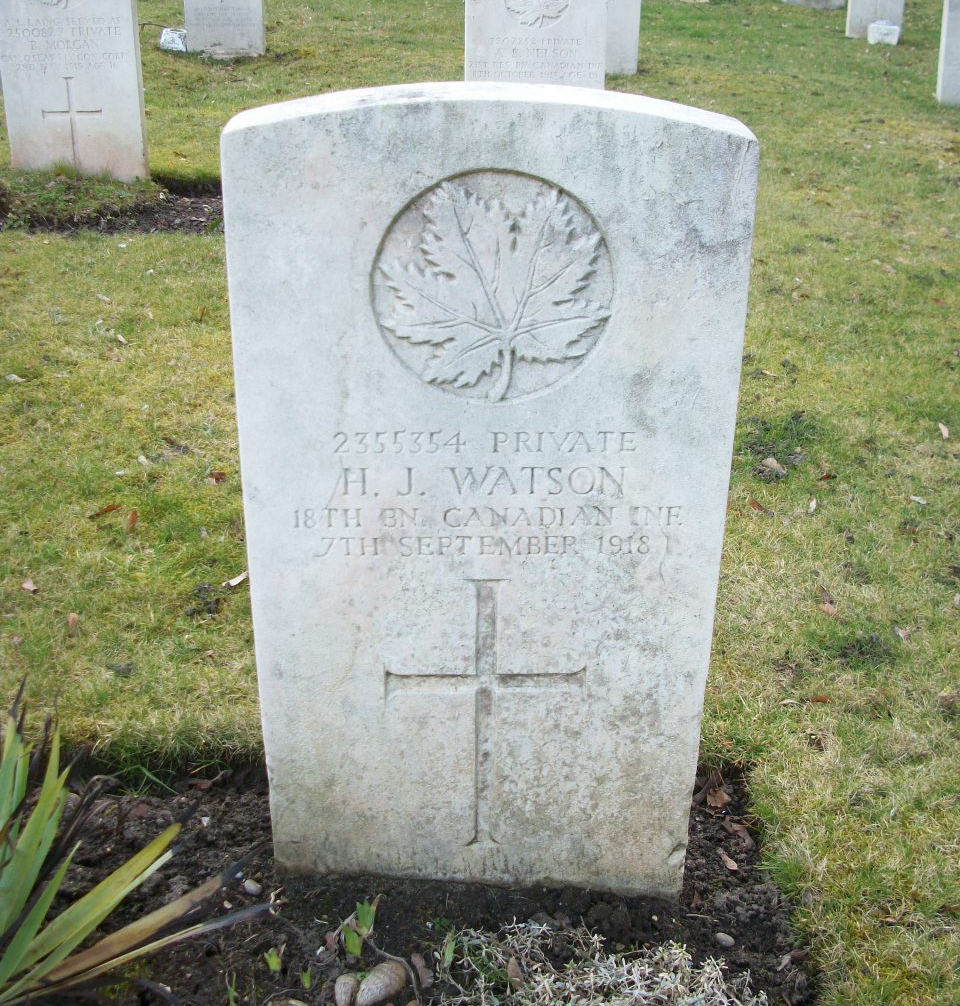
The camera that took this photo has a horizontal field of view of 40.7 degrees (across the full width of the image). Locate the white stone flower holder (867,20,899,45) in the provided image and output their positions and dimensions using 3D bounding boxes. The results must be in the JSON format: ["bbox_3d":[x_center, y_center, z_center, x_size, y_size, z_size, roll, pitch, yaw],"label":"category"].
[{"bbox_3d":[2.595,-3.031,8.345,0.180,0.150,0.130,3,26,4],"label":"white stone flower holder"}]

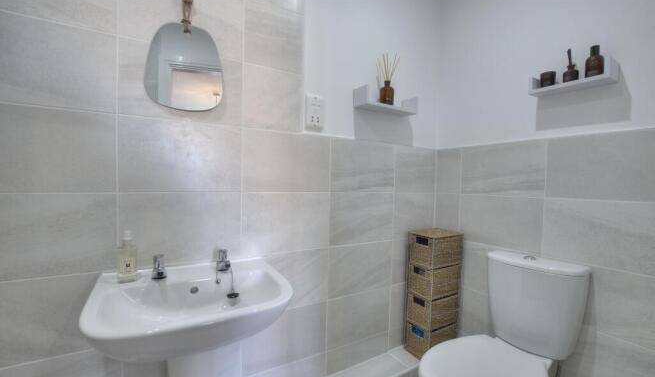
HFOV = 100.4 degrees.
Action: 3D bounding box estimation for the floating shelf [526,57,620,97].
[{"bbox_3d":[0.932,-0.414,1.049,0.100,0.070,0.242,0,1,-30],"label":"floating shelf"}]

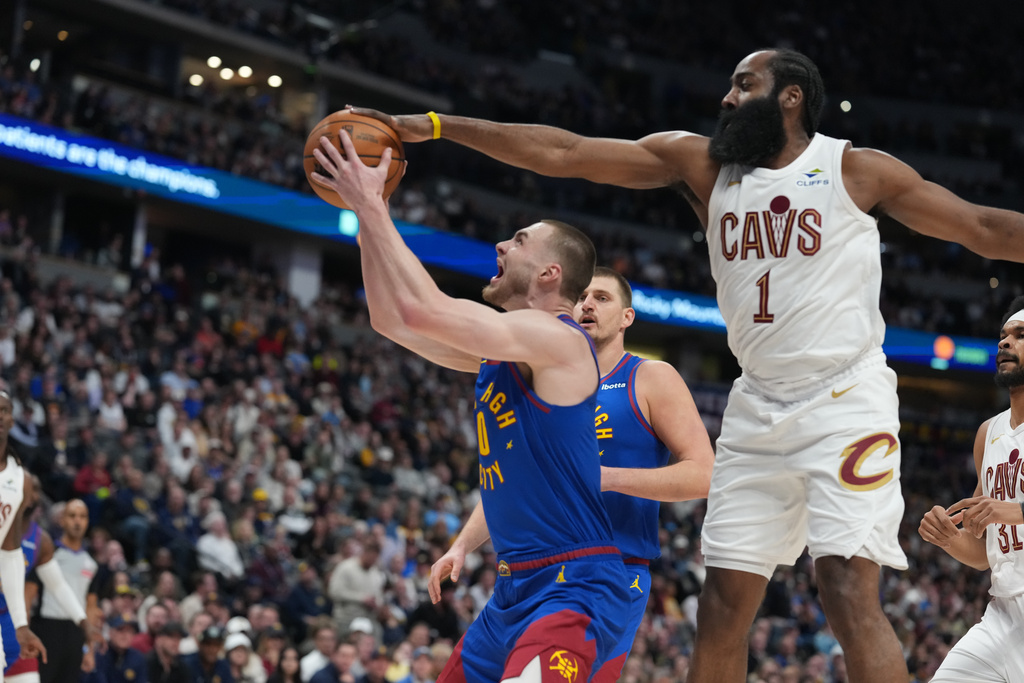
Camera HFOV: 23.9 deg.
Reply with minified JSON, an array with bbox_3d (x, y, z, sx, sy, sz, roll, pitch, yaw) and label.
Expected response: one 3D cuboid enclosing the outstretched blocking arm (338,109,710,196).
[{"bbox_3d":[0.049,-0.461,5.740,0.880,0.165,0.170,7,-10,-1],"label":"outstretched blocking arm"}]

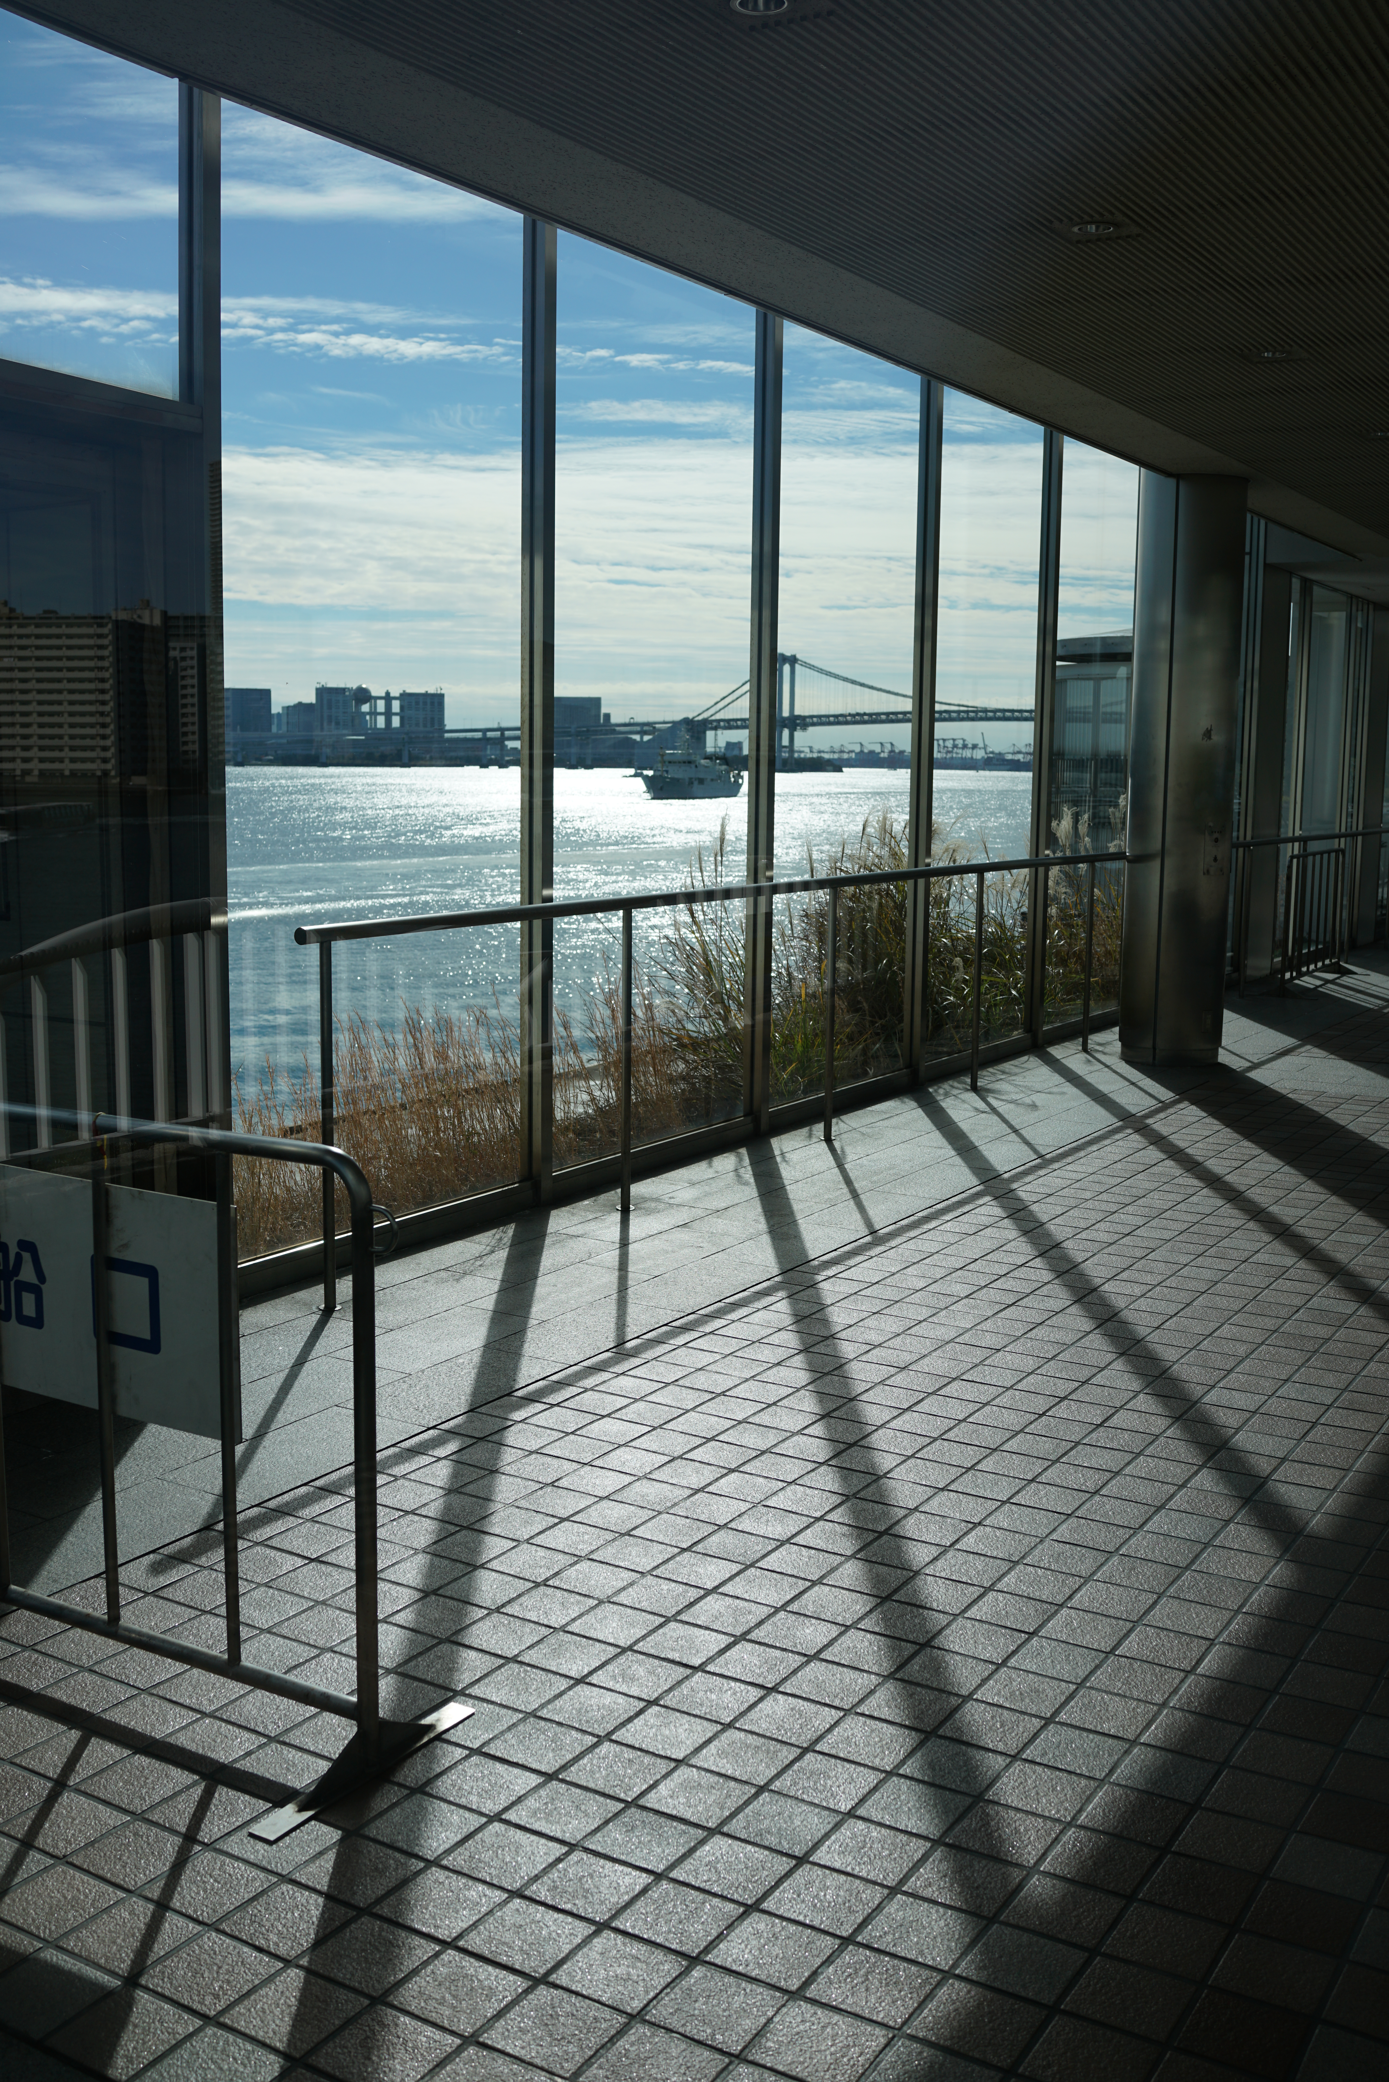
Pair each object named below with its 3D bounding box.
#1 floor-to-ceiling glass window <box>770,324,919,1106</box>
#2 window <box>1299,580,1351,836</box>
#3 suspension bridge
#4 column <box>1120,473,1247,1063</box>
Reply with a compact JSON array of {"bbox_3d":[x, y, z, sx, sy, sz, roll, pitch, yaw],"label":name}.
[{"bbox_3d":[0.668,-1.438,9.136,0.100,3.400,1.520,5,9,31],"label":"floor-to-ceiling glass window"},{"bbox_3d":[4.993,-2.129,16.296,0.100,2.900,1.500,5,9,31],"label":"window"},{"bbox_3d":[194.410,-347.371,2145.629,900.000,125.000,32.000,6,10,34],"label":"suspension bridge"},{"bbox_3d":[2.590,-1.419,10.733,0.560,3.080,0.560,5,9,31],"label":"column"}]

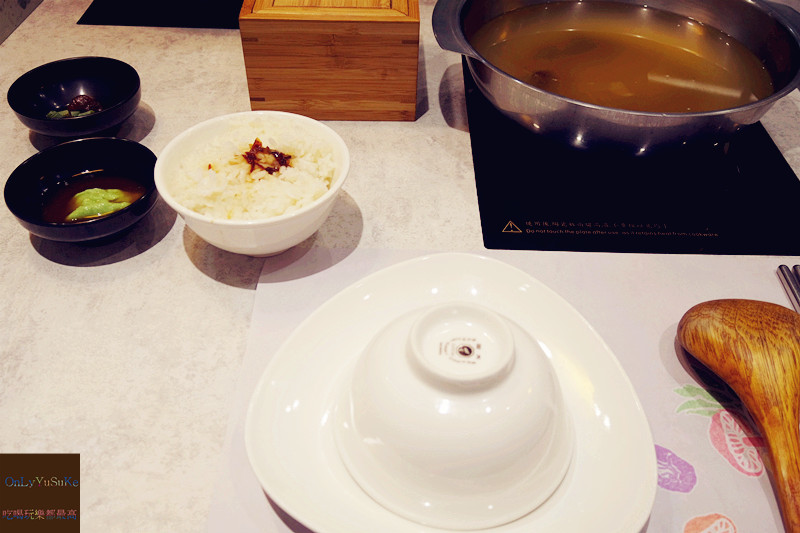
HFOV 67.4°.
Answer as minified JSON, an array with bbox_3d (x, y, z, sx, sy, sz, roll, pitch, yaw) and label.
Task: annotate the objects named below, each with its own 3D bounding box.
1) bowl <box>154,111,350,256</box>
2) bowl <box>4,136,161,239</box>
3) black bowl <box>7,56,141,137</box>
[{"bbox_3d":[-0.098,-0.048,0.415,0.125,0.059,0.125,2,46,-2],"label":"bowl"},{"bbox_3d":[-0.217,-0.048,0.424,0.100,0.035,0.100,2,46,-2],"label":"bowl"},{"bbox_3d":[-0.266,-0.135,0.505,0.100,0.035,0.100,2,46,-2],"label":"black bowl"}]

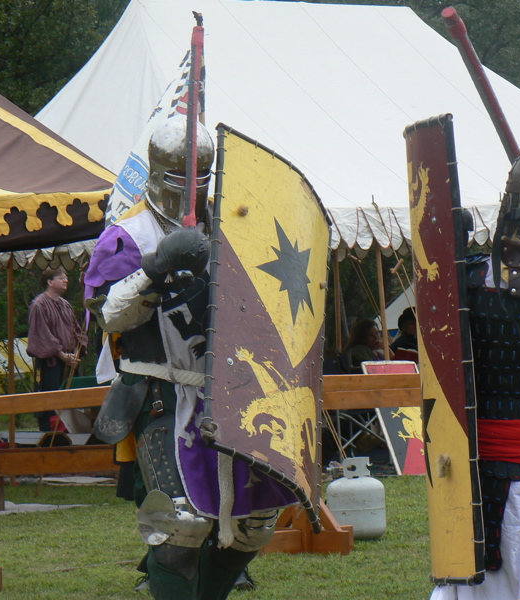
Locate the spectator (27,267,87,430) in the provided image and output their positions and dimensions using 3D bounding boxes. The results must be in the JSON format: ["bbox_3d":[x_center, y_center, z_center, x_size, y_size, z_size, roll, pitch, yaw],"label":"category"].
[{"bbox_3d":[-1.746,0.582,29.300,0.580,1.760,0.420,-2,0,-45],"label":"spectator"}]

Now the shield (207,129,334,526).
[{"bbox_3d":[0.068,0.079,10.980,0.116,1.194,0.682,-17,-37,28],"label":"shield"}]

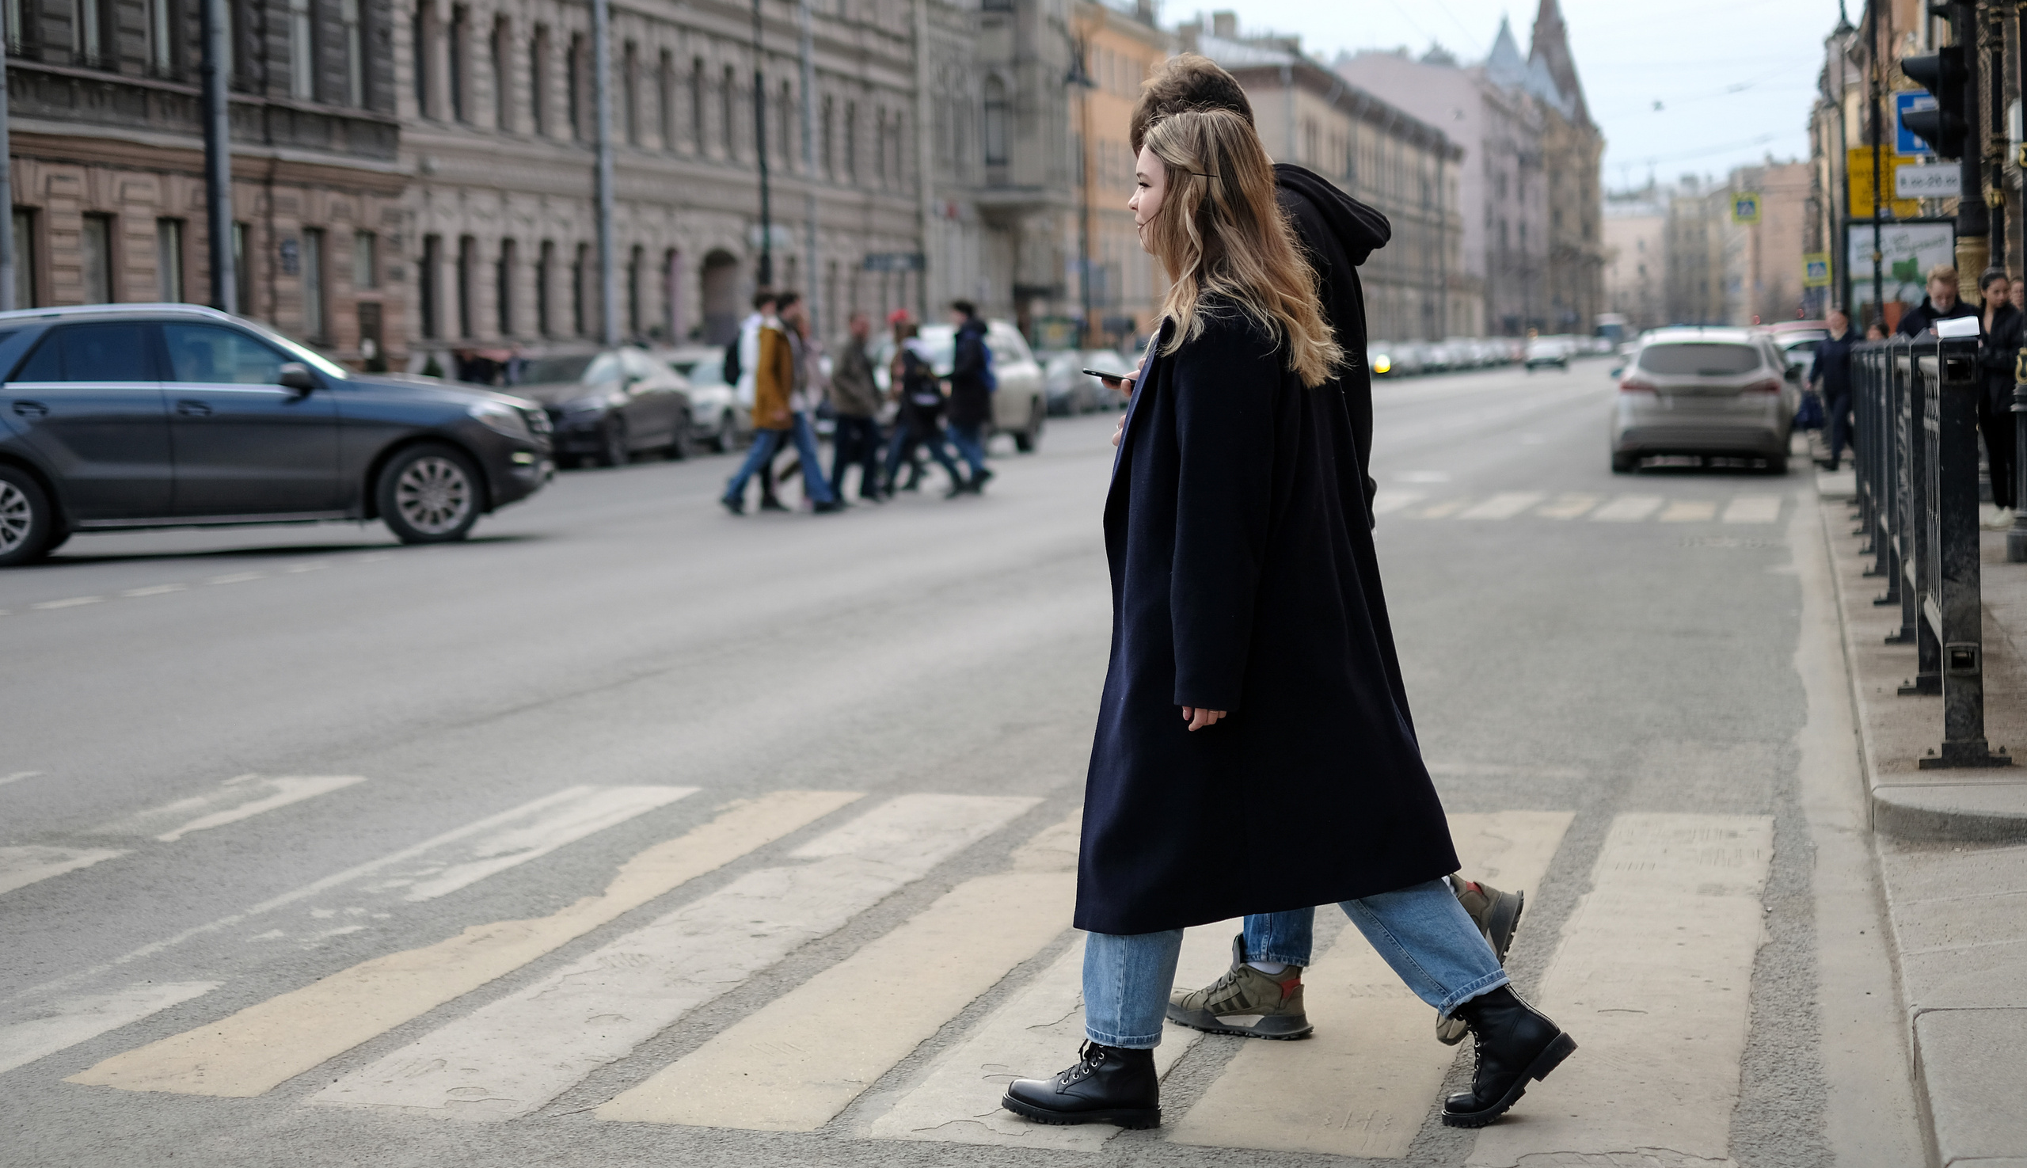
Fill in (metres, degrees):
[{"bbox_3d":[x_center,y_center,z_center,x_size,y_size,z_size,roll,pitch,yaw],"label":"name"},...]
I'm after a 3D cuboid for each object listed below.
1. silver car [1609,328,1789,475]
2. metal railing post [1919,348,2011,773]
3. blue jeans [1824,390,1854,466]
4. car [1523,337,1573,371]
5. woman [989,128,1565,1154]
[{"bbox_3d":[7.406,-2.003,31.988,1.830,1.500,4.550,0,5,15],"label":"silver car"},{"bbox_3d":[2.457,-0.089,7.721,0.225,1.120,0.130,0,5,15],"label":"metal railing post"},{"bbox_3d":[8.580,-1.627,31.000,0.370,0.820,0.380,0,5,15],"label":"blue jeans"},{"bbox_3d":[23.619,-10.223,132.402,1.800,1.480,4.400,0,5,15],"label":"car"},{"bbox_3d":[0.429,0.062,4.835,0.910,1.655,0.500,-1,4,6],"label":"woman"}]

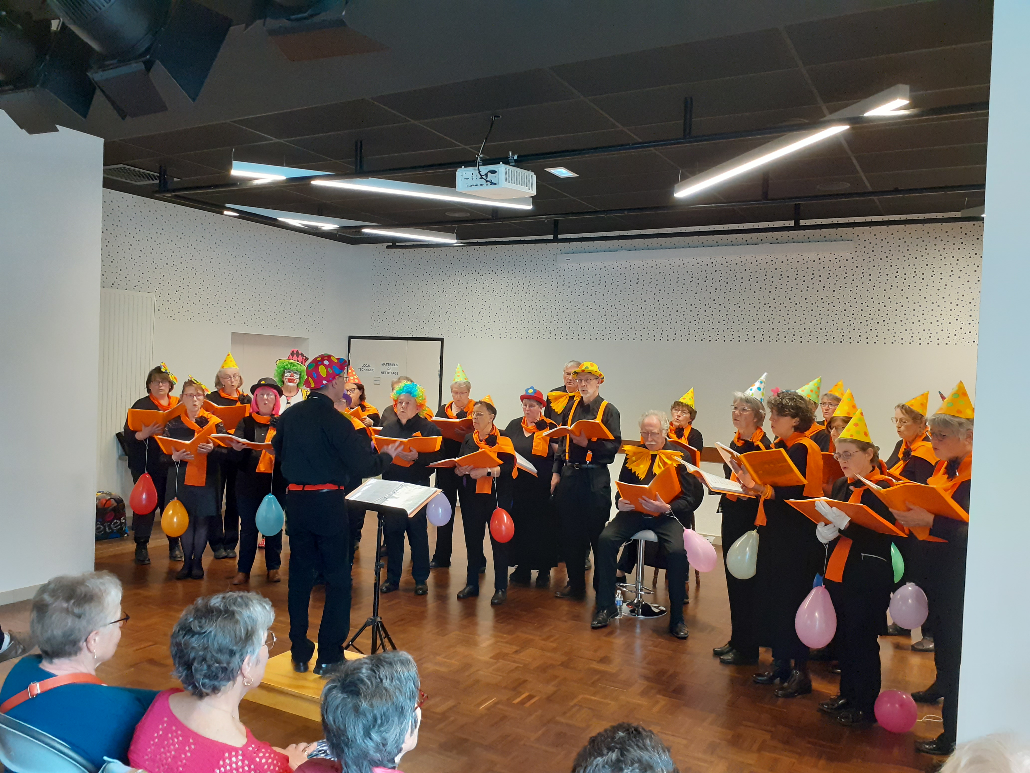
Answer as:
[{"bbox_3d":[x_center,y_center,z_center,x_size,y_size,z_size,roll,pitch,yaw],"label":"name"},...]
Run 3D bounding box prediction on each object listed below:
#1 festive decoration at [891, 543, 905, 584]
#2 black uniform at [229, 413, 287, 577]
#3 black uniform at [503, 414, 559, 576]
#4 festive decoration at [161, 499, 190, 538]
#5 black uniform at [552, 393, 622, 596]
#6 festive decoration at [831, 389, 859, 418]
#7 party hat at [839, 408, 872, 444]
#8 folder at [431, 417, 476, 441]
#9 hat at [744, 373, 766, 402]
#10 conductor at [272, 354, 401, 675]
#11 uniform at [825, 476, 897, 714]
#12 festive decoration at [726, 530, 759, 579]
[{"bbox_3d":[2.518,1.171,5.400,0.205,0.310,0.205,3,1,25],"label":"festive decoration"},{"bbox_3d":[-2.023,0.857,6.360,0.480,1.280,0.360,2,1,-21],"label":"black uniform"},{"bbox_3d":[0.129,0.890,6.603,0.500,1.290,0.400,3,1,20],"label":"black uniform"},{"bbox_3d":[-2.618,1.014,6.194,0.215,0.295,0.215,2,1,0],"label":"festive decoration"},{"bbox_3d":[0.567,0.853,6.329,0.540,1.560,0.420,3,2,27],"label":"black uniform"},{"bbox_3d":[2.040,0.107,4.950,0.155,0.175,0.155,7,-3,-30],"label":"festive decoration"},{"bbox_3d":[1.784,0.206,4.200,0.160,0.175,0.160,11,-5,-30],"label":"party hat"},{"bbox_3d":[-0.447,0.356,6.790,0.460,0.070,0.310,-8,-36,0],"label":"folder"},{"bbox_3d":[1.539,0.004,5.150,0.145,0.175,0.145,25,-18,6],"label":"hat"},{"bbox_3d":[-0.976,0.639,4.430,0.520,1.710,0.540,3,2,27],"label":"conductor"},{"bbox_3d":[1.807,1.079,4.200,0.340,1.240,0.420,2,1,-33],"label":"uniform"},{"bbox_3d":[1.372,1.003,4.780,0.212,0.295,0.212,15,0,15],"label":"festive decoration"}]

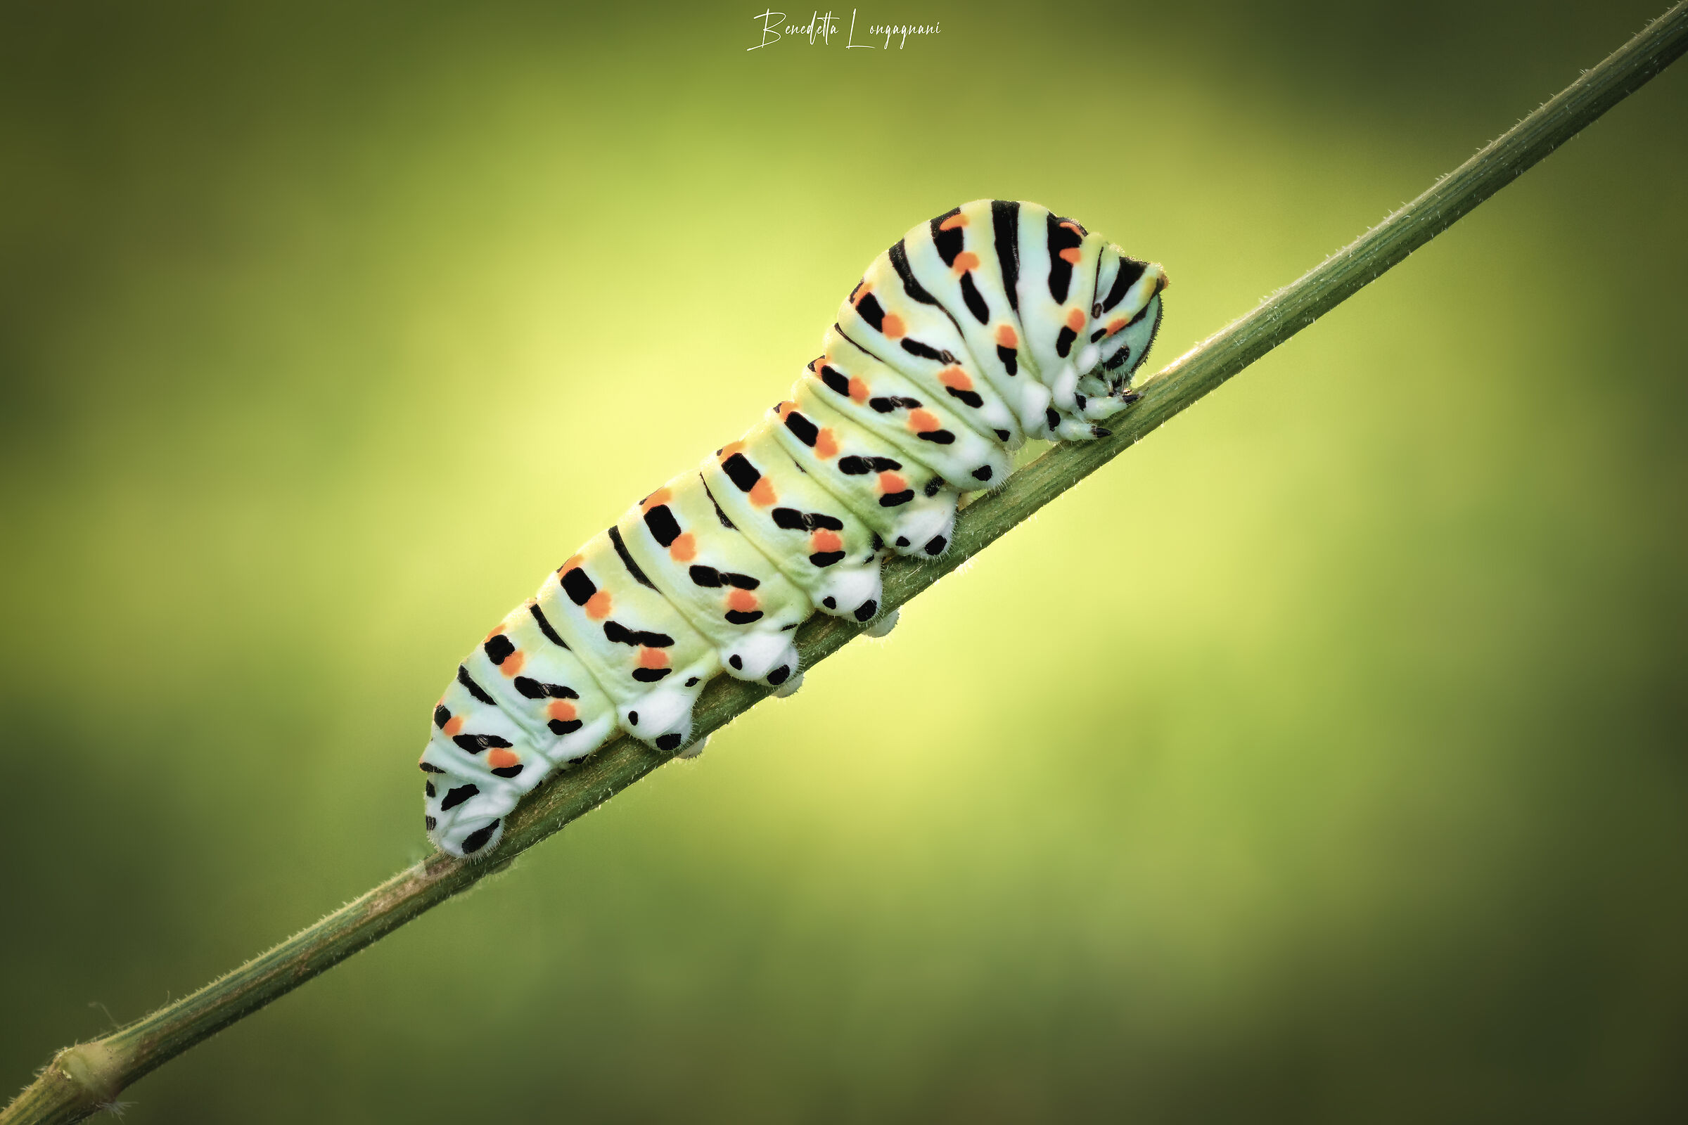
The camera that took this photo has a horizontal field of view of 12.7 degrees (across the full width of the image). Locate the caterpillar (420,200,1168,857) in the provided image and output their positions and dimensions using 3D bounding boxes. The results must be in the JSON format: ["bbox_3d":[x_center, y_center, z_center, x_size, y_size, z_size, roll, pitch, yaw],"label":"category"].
[{"bbox_3d":[-0.003,-0.002,0.328,0.040,0.013,0.009,-33,0,0],"label":"caterpillar"}]

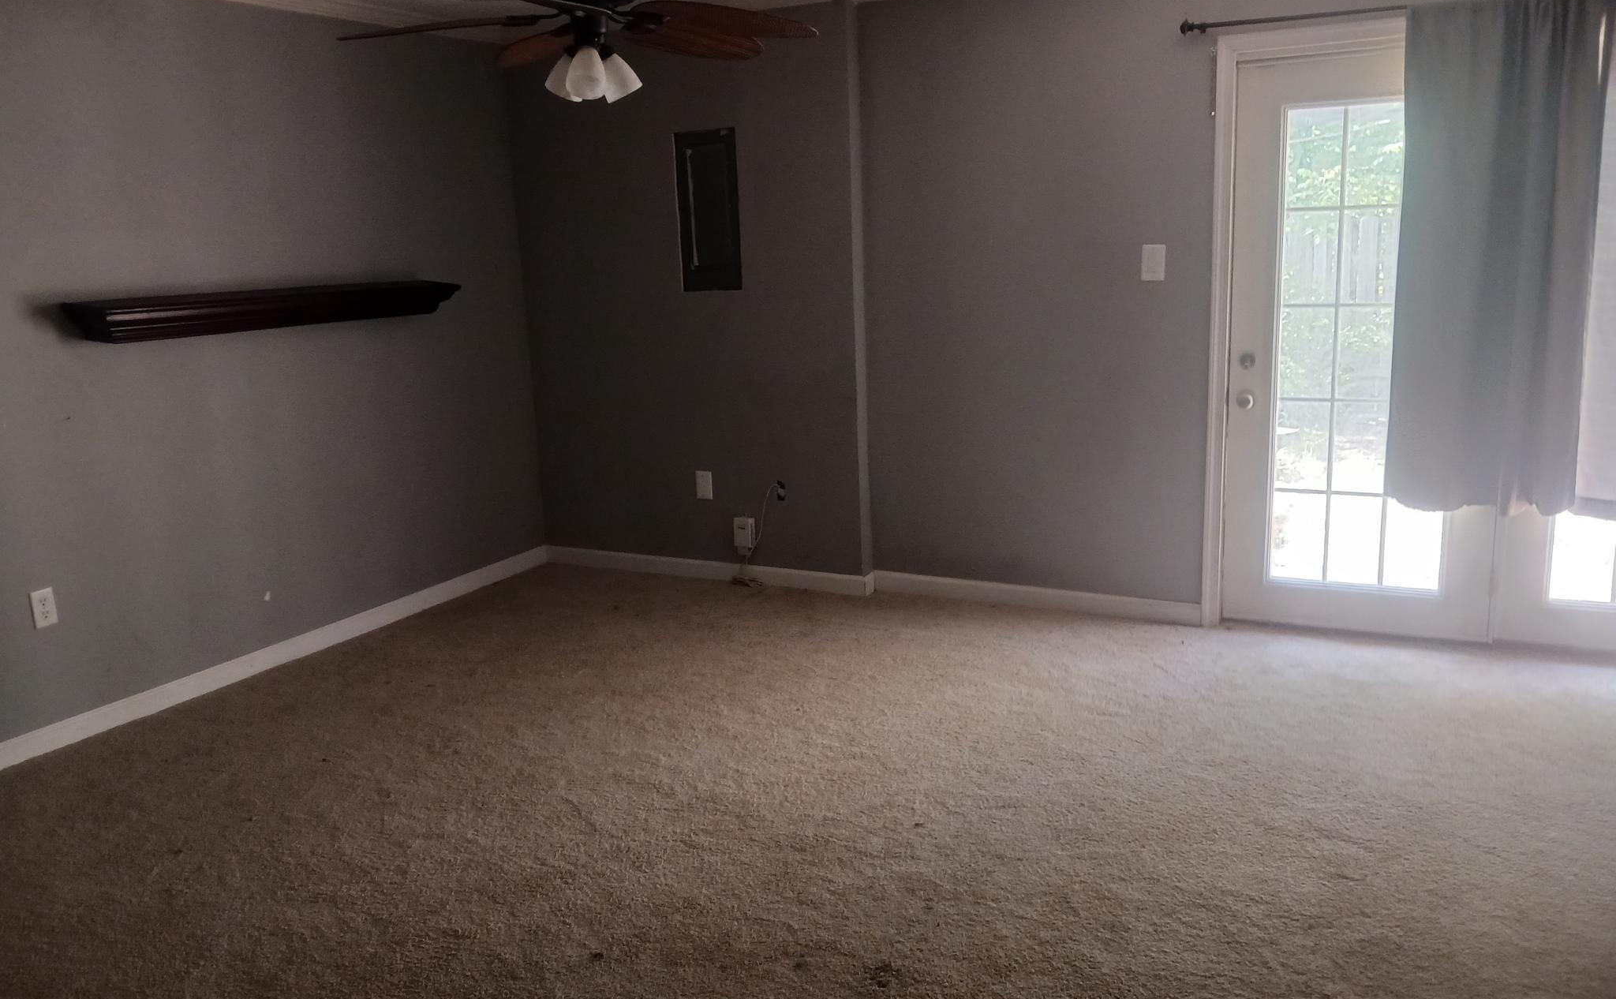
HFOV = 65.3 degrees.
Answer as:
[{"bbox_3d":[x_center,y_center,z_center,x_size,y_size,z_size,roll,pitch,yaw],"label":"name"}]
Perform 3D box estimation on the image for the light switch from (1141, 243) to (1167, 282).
[{"bbox_3d":[1.243,-0.850,4.531,0.078,0.124,0.010,4,13,27],"label":"light switch"}]

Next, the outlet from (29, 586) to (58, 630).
[{"bbox_3d":[-2.367,0.337,3.910,0.009,0.114,0.070,4,13,27],"label":"outlet"}]

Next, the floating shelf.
[{"bbox_3d":[-1.862,-0.686,4.536,0.205,0.113,1.530,9,16,26],"label":"floating shelf"}]

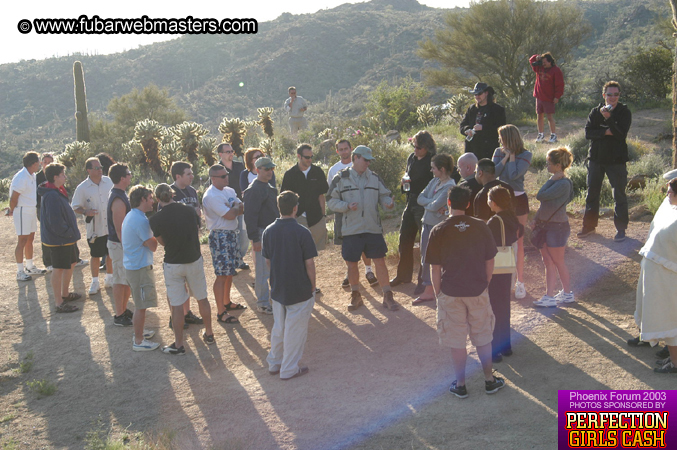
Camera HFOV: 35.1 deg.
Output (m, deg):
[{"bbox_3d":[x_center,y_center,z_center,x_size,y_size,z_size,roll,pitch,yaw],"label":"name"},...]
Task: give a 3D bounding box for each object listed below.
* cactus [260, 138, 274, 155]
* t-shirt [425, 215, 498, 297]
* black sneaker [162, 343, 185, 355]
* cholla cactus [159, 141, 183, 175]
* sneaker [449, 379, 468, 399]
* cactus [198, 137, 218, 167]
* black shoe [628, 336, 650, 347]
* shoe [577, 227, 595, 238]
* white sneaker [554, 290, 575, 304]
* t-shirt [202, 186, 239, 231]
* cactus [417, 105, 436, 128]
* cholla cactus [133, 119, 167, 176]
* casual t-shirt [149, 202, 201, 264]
[{"bbox_3d":[-1.392,-1.500,21.000,0.300,0.400,0.300,0,7,0],"label":"cactus"},{"bbox_3d":[1.057,0.262,9.200,0.620,0.680,0.360,-1,7,-5],"label":"t-shirt"},{"bbox_3d":[-1.733,1.292,11.250,0.280,0.110,0.105,4,8,28],"label":"black sneaker"},{"bbox_3d":[-3.294,-1.314,21.000,0.480,0.720,0.480,0,7,0],"label":"cholla cactus"},{"bbox_3d":[1.037,1.421,9.250,0.108,0.115,0.295,-2,7,-16],"label":"sneaker"},{"bbox_3d":[-2.549,-1.441,21.000,0.420,0.600,0.420,0,7,0],"label":"cactus"},{"bbox_3d":[2.853,1.099,10.100,0.280,0.100,0.100,0,7,3],"label":"black shoe"},{"bbox_3d":[2.952,0.090,12.800,0.300,0.115,0.110,-5,9,-37],"label":"shoe"},{"bbox_3d":[2.379,0.768,11.350,0.265,0.115,0.100,-2,7,-15],"label":"white sneaker"},{"bbox_3d":[-1.344,-0.201,12.300,0.330,0.540,0.470,4,8,32],"label":"t-shirt"},{"bbox_3d":[1.890,-2.341,23.000,0.430,0.500,0.430,0,7,0],"label":"cactus"},{"bbox_3d":[-3.618,-1.484,20.500,0.650,1.080,0.650,0,7,0],"label":"cholla cactus"},{"bbox_3d":[-1.692,0.088,11.050,0.500,0.630,0.300,-3,8,-25],"label":"casual t-shirt"}]

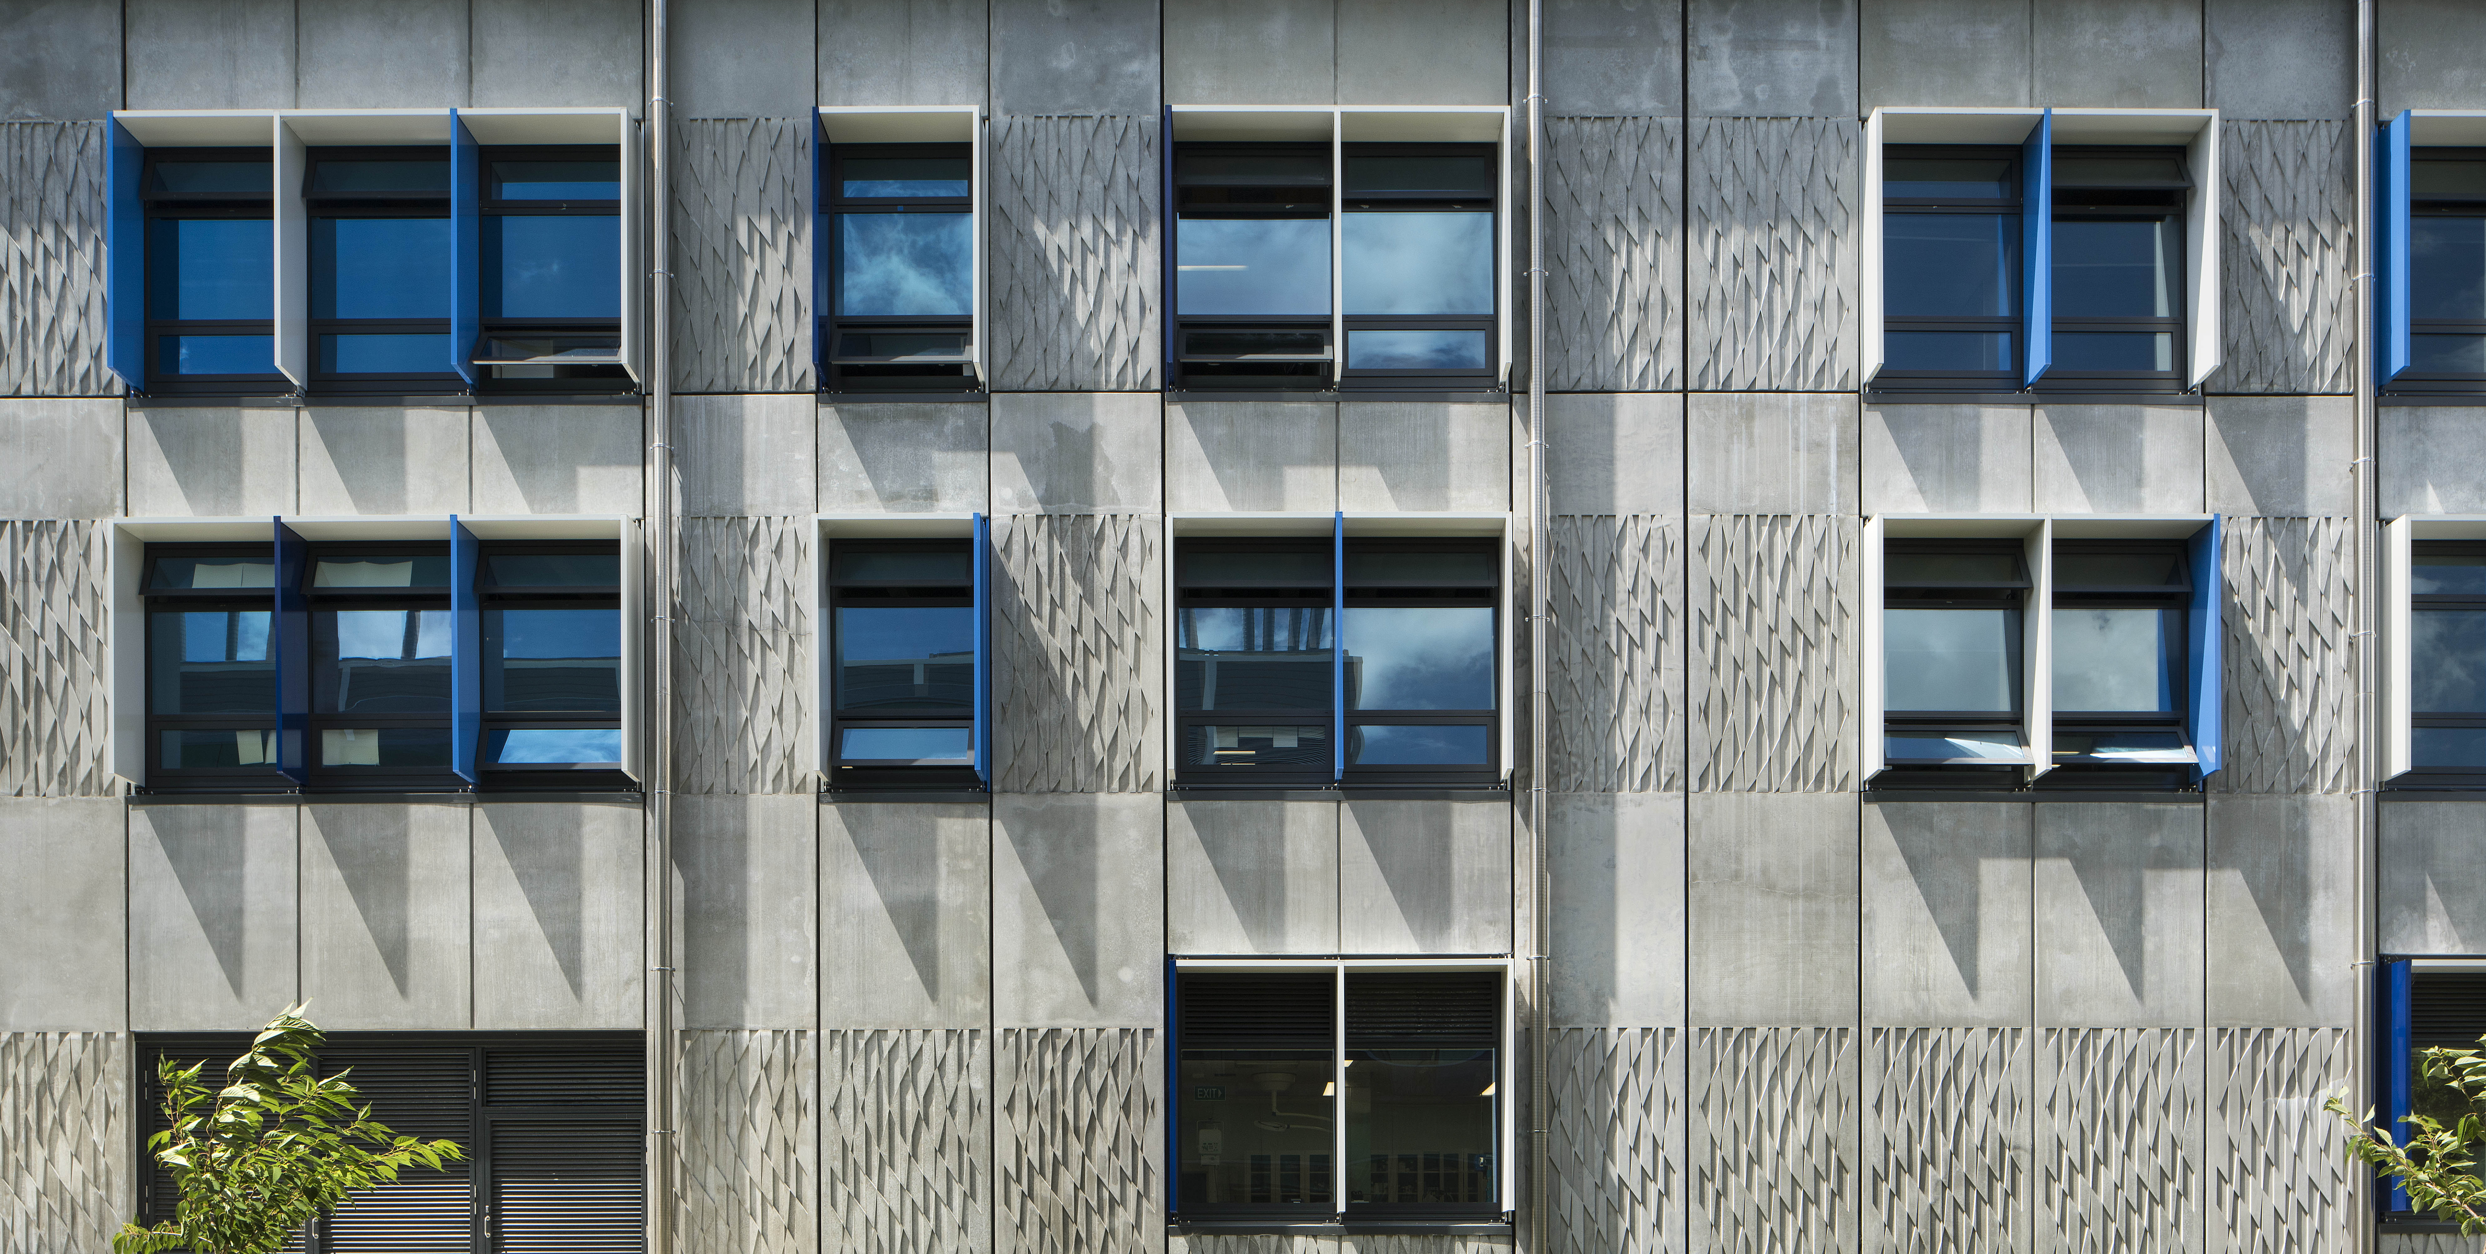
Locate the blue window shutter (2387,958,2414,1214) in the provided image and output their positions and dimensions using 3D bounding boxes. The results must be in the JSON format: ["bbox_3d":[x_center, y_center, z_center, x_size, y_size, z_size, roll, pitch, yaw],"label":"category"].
[{"bbox_3d":[9.987,3.935,14.390,0.070,2.163,0.380,0,0,0],"label":"blue window shutter"}]

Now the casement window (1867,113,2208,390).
[{"bbox_3d":[6.860,-3.200,14.220,2.950,2.330,0.460,0,0,0],"label":"casement window"}]

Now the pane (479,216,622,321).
[{"bbox_3d":[-5.985,-3.141,14.470,1.272,0.907,0.030,0,0,0],"label":"pane"}]

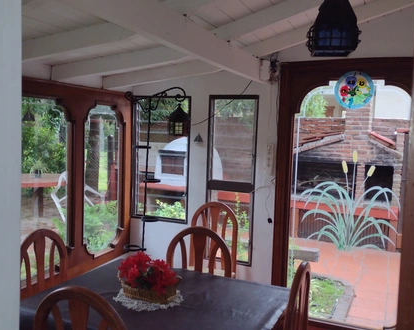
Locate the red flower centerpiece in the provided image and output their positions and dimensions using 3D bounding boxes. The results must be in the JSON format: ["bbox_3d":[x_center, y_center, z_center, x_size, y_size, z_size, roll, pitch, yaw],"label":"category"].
[{"bbox_3d":[-0.295,0.544,1.757,0.310,0.178,0.190,4,6,20],"label":"red flower centerpiece"}]

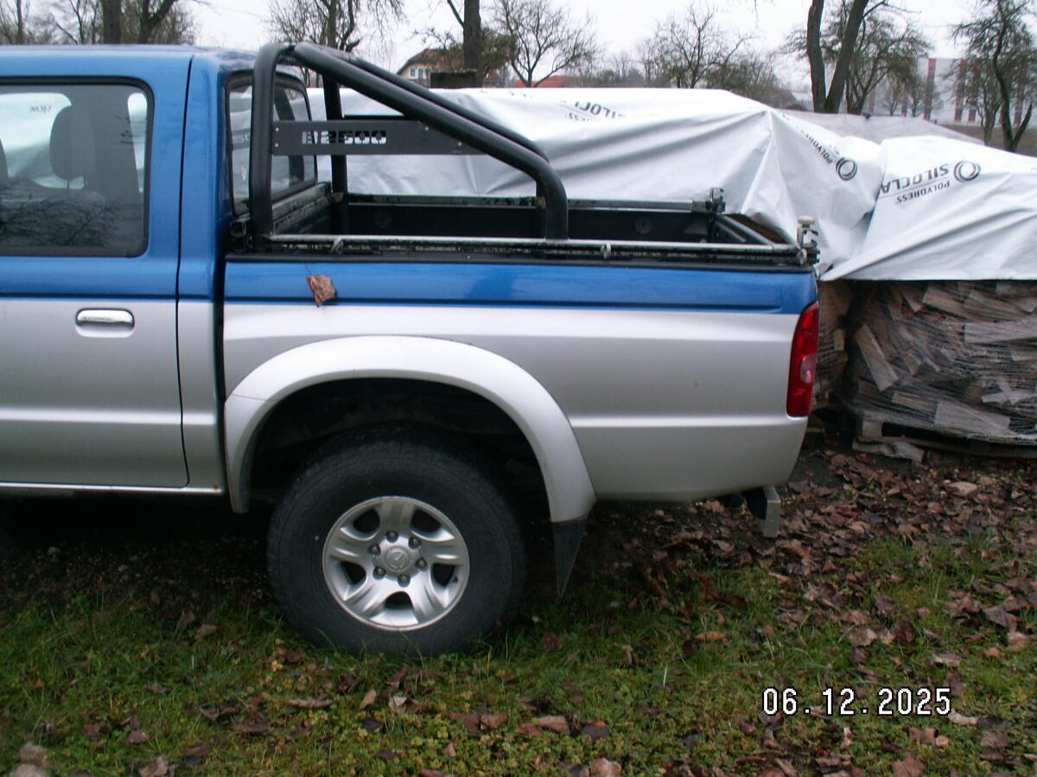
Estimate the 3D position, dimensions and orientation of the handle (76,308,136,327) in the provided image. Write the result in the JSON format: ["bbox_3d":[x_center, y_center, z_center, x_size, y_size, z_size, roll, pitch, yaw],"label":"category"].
[{"bbox_3d":[-1.088,-0.185,2.764,0.152,0.050,0.045,1,15,0],"label":"handle"}]

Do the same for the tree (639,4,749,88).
[{"bbox_3d":[7.022,-12.831,43.091,4.654,5.616,4.282,1,15,0],"label":"tree"}]

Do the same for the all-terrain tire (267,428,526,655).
[{"bbox_3d":[-0.347,0.464,3.064,0.734,0.715,0.240,1,15,0],"label":"all-terrain tire"}]

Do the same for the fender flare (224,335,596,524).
[{"bbox_3d":[-0.290,0.099,2.861,0.978,0.507,0.115,1,15,0],"label":"fender flare"}]

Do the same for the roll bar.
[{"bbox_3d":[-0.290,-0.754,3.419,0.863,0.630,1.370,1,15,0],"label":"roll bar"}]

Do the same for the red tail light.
[{"bbox_3d":[0.775,-0.093,2.886,0.094,0.322,0.140,1,15,0],"label":"red tail light"}]

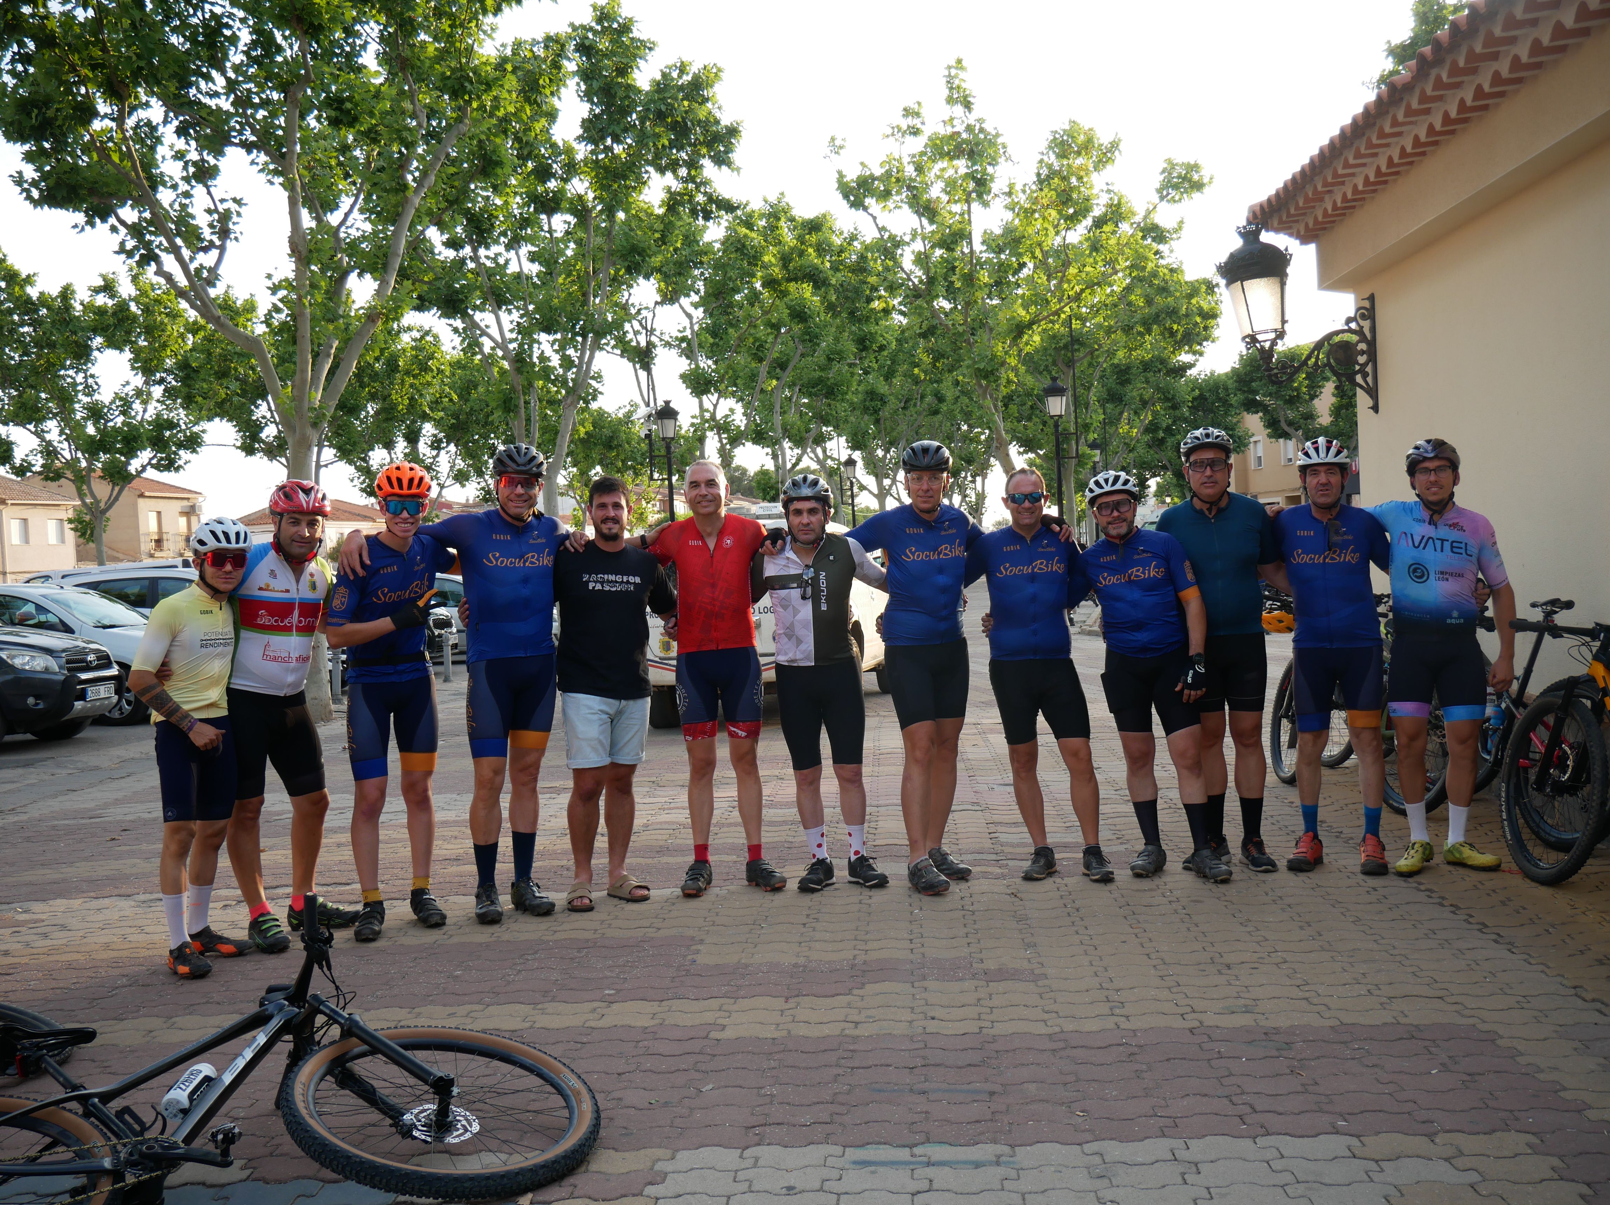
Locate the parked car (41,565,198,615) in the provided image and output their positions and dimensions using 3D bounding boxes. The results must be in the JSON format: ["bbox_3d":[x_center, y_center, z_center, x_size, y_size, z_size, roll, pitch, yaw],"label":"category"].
[{"bbox_3d":[-7.607,0.335,21.304,4.250,1.570,1.800,-2,2,4],"label":"parked car"}]

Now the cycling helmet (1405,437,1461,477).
[{"bbox_3d":[2.677,-0.620,7.150,0.220,0.165,0.275,-2,1,16],"label":"cycling helmet"}]

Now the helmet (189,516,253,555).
[{"bbox_3d":[-2.150,-0.241,6.171,0.215,0.160,0.275,-4,2,-30],"label":"helmet"}]

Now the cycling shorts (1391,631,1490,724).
[{"bbox_3d":[2.586,0.288,6.845,0.410,0.430,0.280,-2,2,18],"label":"cycling shorts"}]

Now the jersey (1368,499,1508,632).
[{"bbox_3d":[2.563,-0.149,6.832,0.620,0.570,0.300,-2,2,17],"label":"jersey"}]

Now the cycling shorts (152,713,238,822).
[{"bbox_3d":[-2.203,0.597,6.048,0.295,0.400,0.245,-2,0,-29],"label":"cycling shorts"}]

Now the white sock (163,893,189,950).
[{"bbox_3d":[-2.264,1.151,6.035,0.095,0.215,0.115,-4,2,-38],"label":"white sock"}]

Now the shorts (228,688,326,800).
[{"bbox_3d":[-2.028,0.536,6.429,0.365,0.440,0.270,-2,0,-25],"label":"shorts"}]

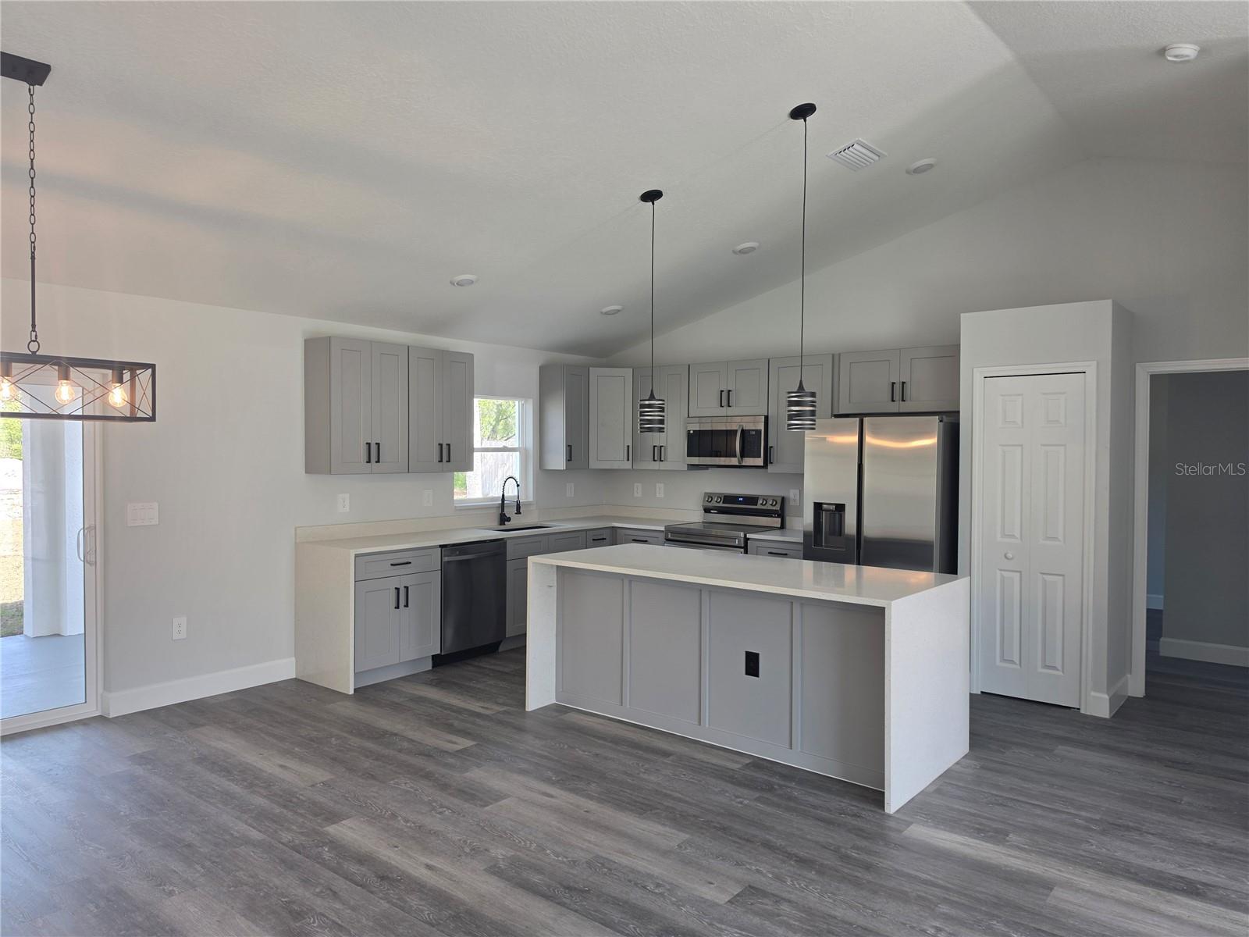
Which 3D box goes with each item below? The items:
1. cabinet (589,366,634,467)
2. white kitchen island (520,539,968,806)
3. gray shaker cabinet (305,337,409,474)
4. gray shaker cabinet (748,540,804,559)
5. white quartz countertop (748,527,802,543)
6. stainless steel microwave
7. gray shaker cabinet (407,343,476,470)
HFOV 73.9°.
[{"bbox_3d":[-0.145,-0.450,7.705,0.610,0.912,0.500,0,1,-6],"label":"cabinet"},{"bbox_3d":[0.597,1.000,4.620,2.233,0.914,0.985,1,2,39],"label":"white kitchen island"},{"bbox_3d":[-1.859,-0.419,5.811,0.330,0.909,0.612,1,1,40],"label":"gray shaker cabinet"},{"bbox_3d":[1.355,0.984,6.474,0.540,0.876,0.625,1,2,39],"label":"gray shaker cabinet"},{"bbox_3d":[1.354,0.525,6.417,0.587,0.032,0.640,1,1,40],"label":"white quartz countertop"},{"bbox_3d":[0.924,-0.214,6.917,0.758,0.418,0.405,1,1,40],"label":"stainless steel microwave"},{"bbox_3d":[-1.470,-0.425,6.279,0.330,0.909,0.607,1,1,40],"label":"gray shaker cabinet"}]

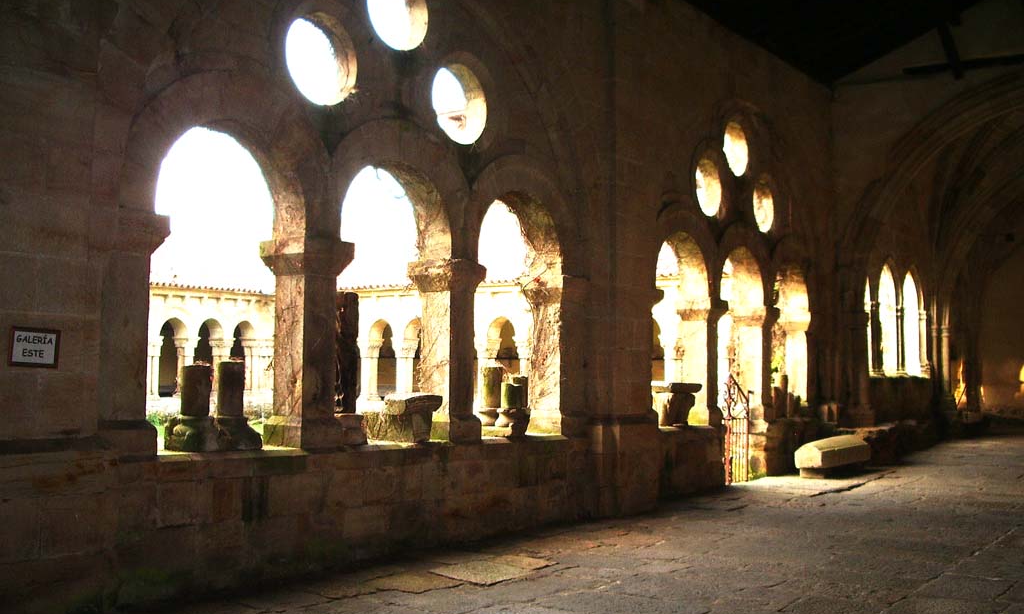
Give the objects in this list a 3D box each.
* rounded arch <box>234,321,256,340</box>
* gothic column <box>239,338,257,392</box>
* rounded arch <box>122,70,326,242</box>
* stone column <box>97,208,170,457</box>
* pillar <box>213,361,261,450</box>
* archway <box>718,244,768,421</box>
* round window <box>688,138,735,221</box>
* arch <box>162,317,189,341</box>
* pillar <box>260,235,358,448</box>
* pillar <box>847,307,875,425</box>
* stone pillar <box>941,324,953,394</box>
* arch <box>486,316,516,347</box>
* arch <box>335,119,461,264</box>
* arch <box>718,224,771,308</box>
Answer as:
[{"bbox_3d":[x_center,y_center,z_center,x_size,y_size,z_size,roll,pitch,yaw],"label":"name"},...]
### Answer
[{"bbox_3d":[-8.788,0.732,33.384,0.600,0.700,0.900,-3,-5,36],"label":"rounded arch"},{"bbox_3d":[-8.246,1.862,32.402,0.550,1.660,0.420,-3,-5,37],"label":"gothic column"},{"bbox_3d":[-2.224,-1.174,7.860,0.420,1.170,1.880,-3,-5,36],"label":"rounded arch"},{"bbox_3d":[-2.793,0.186,7.311,0.450,1.730,0.500,-3,-5,37],"label":"stone column"},{"bbox_3d":[-2.189,0.759,8.111,0.350,0.710,0.350,-3,-5,36],"label":"pillar"},{"bbox_3d":[3.185,0.417,15.218,0.440,2.580,1.620,-3,-5,37],"label":"archway"},{"bbox_3d":[2.674,-1.744,14.751,0.400,1.100,1.100,-3,-5,37],"label":"round window"},{"bbox_3d":[-11.115,0.734,33.800,0.600,0.780,1.000,-3,-5,40],"label":"arch"},{"bbox_3d":[-1.744,0.308,8.755,0.560,1.740,0.540,-3,-5,37],"label":"pillar"},{"bbox_3d":[6.275,1.072,18.853,0.380,2.150,0.500,-3,-5,37],"label":"pillar"},{"bbox_3d":[9.736,1.154,23.200,0.250,1.570,0.250,-3,-5,36],"label":"stone pillar"},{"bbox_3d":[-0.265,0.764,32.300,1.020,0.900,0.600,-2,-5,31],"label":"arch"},{"bbox_3d":[-1.183,-1.094,9.580,0.420,1.240,1.820,-3,-5,37],"label":"arch"},{"bbox_3d":[3.191,-0.631,15.293,0.420,1.220,1.820,-3,-5,37],"label":"arch"}]

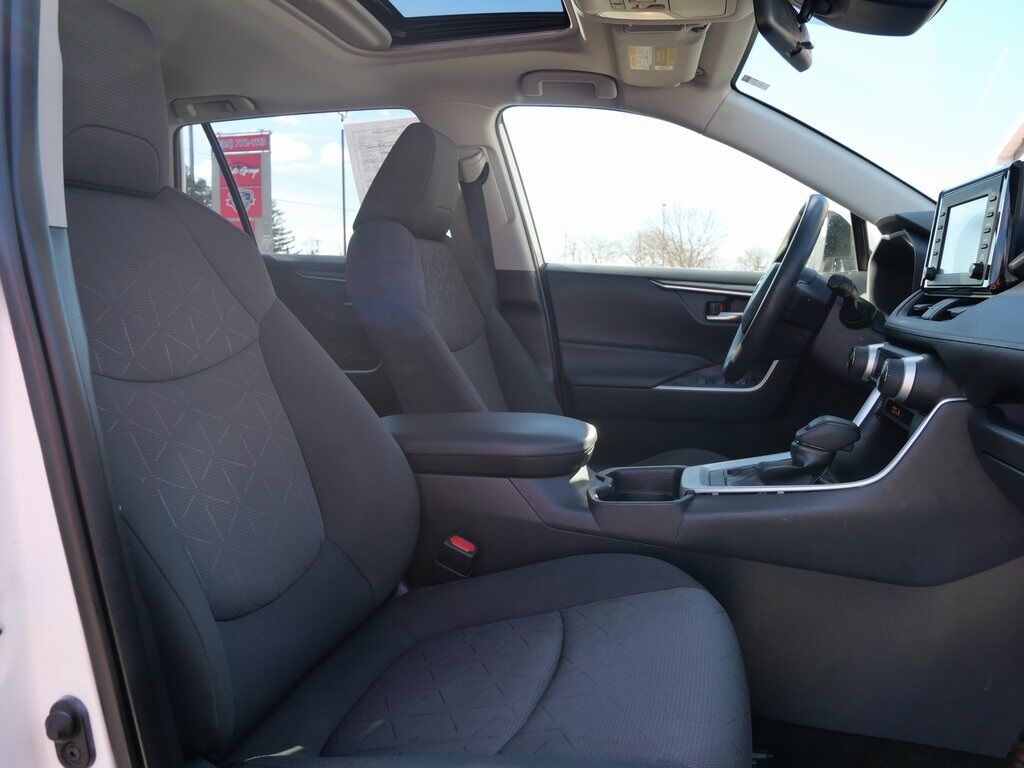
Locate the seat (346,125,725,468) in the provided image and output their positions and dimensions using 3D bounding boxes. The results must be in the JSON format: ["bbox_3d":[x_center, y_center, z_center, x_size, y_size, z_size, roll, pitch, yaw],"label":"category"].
[{"bbox_3d":[0.074,-0.036,1.421,0.740,0.970,0.530,1,8,14],"label":"seat"}]

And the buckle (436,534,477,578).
[{"bbox_3d":[-0.075,0.242,0.962,0.043,0.052,0.026,23,12,10],"label":"buckle"}]

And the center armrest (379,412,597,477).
[{"bbox_3d":[-0.055,0.087,1.086,0.375,0.068,0.200,1,8,14],"label":"center armrest"}]

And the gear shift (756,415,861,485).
[{"bbox_3d":[0.402,0.087,0.961,0.130,0.096,0.070,1,8,14],"label":"gear shift"}]

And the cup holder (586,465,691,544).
[{"bbox_3d":[0.188,0.178,1.027,0.135,0.080,0.200,1,8,14],"label":"cup holder"}]

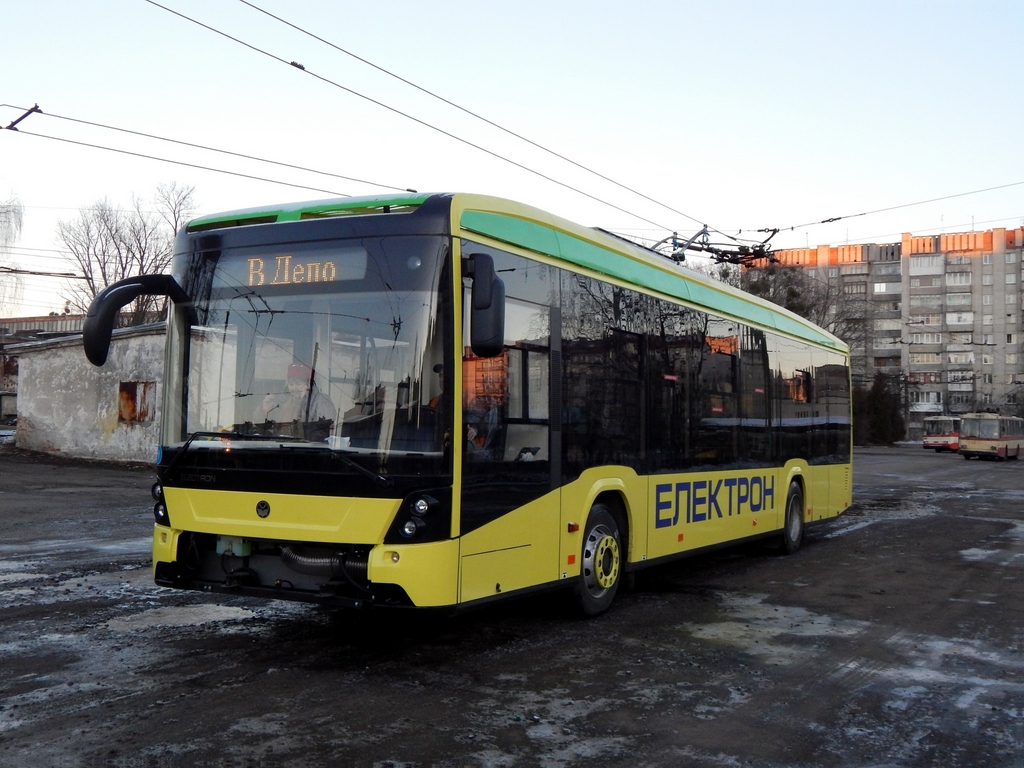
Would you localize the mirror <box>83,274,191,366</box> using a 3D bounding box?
[{"bbox_3d":[-2.895,-0.475,8.700,0.550,0.680,0.480,0,-3,30],"label":"mirror"}]

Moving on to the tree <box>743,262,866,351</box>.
[{"bbox_3d":[23.900,-2.400,92.000,10.400,15.000,9.500,1,-2,0],"label":"tree"}]

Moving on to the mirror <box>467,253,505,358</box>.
[{"bbox_3d":[-0.178,-0.527,7.550,0.240,0.710,0.160,0,-3,19],"label":"mirror"}]

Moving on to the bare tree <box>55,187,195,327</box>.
[{"bbox_3d":[-17.000,-2.900,50.000,6.500,11.900,6.000,1,-2,0],"label":"bare tree"}]

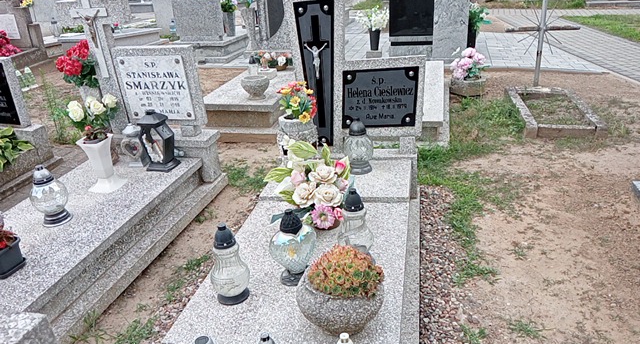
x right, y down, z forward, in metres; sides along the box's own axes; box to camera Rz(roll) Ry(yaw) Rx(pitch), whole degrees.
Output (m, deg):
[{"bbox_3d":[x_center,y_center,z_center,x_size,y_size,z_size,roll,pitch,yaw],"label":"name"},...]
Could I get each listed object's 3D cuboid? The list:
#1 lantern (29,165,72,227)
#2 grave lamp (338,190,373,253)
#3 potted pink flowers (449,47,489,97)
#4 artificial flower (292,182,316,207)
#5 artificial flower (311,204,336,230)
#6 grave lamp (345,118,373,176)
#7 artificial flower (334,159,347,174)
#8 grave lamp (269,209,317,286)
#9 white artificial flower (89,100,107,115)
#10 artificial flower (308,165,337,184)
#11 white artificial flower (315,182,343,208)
[{"bbox_3d":[-1.363,0.110,2.617,0.184,0.291,0.184,-14,23,-27],"label":"lantern"},{"bbox_3d":[0.142,0.210,2.042,0.145,0.306,0.145,0,22,12],"label":"grave lamp"},{"bbox_3d":[1.588,-1.075,5.536,0.418,0.473,0.396,0,22,12],"label":"potted pink flowers"},{"bbox_3d":[-0.066,0.095,2.235,0.103,0.093,0.073,-5,2,-2],"label":"artificial flower"},{"bbox_3d":[0.015,0.196,2.218,0.108,0.103,0.049,-4,-3,0],"label":"artificial flower"},{"bbox_3d":[0.224,-0.151,2.974,0.163,0.300,0.163,-2,20,4],"label":"grave lamp"},{"bbox_3d":[0.095,-0.021,2.357,0.055,0.066,0.055,-3,20,2],"label":"artificial flower"},{"bbox_3d":[-0.107,0.277,1.943,0.179,0.290,0.127,-3,21,4],"label":"grave lamp"},{"bbox_3d":[-1.229,-0.356,2.860,0.093,0.077,0.088,-13,23,-21],"label":"white artificial flower"},{"bbox_3d":[0.011,0.010,2.362,0.128,0.090,0.111,-3,20,0],"label":"artificial flower"},{"bbox_3d":[0.037,0.100,2.204,0.112,0.093,0.073,-4,-3,1],"label":"white artificial flower"}]

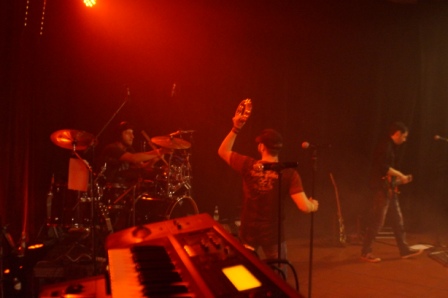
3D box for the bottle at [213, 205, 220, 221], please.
[{"bbox_3d":[-0.100,0.844,6.855,0.066,0.200,0.066,0,5,0],"label":"bottle"}]

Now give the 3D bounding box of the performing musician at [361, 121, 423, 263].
[{"bbox_3d":[2.043,0.519,6.373,0.700,1.700,0.540,1,5,10],"label":"performing musician"}]

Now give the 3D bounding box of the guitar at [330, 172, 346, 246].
[{"bbox_3d":[1.532,0.804,7.002,0.090,1.000,0.330,-10,3,13],"label":"guitar"}]

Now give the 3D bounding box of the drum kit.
[{"bbox_3d":[-1.020,0.387,5.457,1.250,1.200,1.600,3,6,28],"label":"drum kit"}]

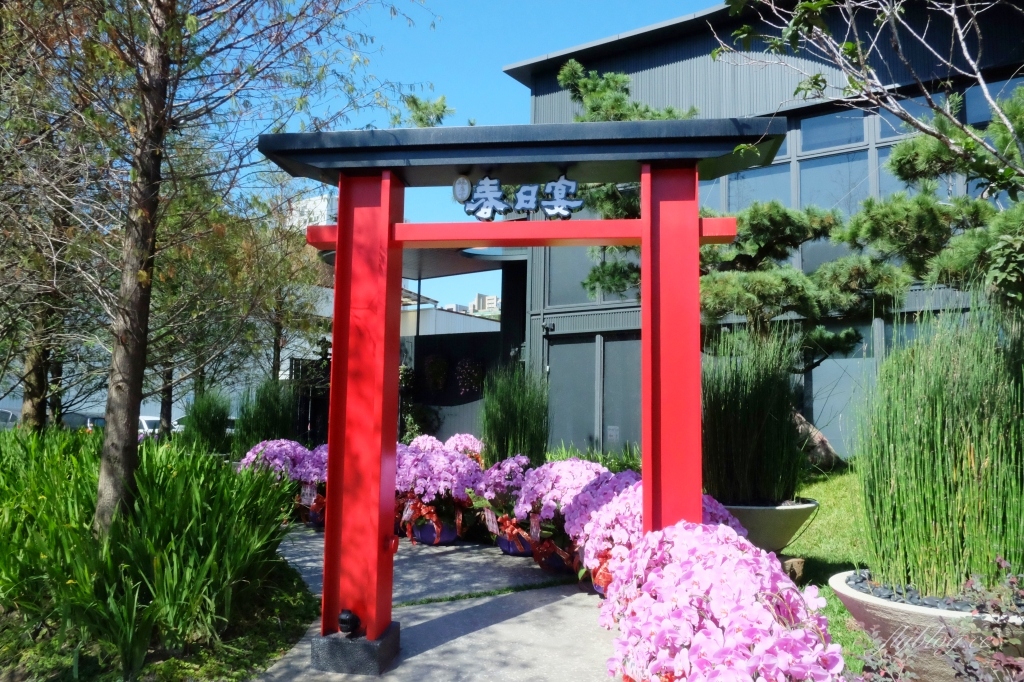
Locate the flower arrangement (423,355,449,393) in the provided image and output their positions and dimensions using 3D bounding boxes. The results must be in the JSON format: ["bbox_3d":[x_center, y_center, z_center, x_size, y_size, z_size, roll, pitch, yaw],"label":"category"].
[{"bbox_3d":[-1.900,0.807,19.064,0.640,0.900,0.350,-3,-7,34],"label":"flower arrangement"}]

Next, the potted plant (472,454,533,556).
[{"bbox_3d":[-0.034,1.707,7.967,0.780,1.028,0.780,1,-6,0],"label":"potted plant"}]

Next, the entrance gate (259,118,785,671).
[{"bbox_3d":[0.012,0.325,4.490,3.040,3.070,0.510,0,-6,7],"label":"entrance gate"}]

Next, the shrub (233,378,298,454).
[{"bbox_3d":[-3.917,1.355,12.200,1.000,1.450,1.000,1,-6,0],"label":"shrub"}]

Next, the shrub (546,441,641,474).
[{"bbox_3d":[1.343,1.942,12.500,1.600,0.540,0.600,-3,-7,34],"label":"shrub"}]

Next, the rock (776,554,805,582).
[{"bbox_3d":[2.534,2.057,6.954,0.260,0.205,0.220,1,-6,0],"label":"rock"}]

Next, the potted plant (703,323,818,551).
[{"bbox_3d":[2.418,0.991,7.442,1.070,2.181,1.070,-1,-6,18],"label":"potted plant"}]

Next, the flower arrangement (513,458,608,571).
[{"bbox_3d":[0.461,1.641,7.221,0.880,1.023,0.880,1,-6,0],"label":"flower arrangement"}]

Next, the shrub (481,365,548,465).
[{"bbox_3d":[0.035,1.139,10.700,0.900,1.590,0.900,1,-6,0],"label":"shrub"}]

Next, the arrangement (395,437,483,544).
[{"bbox_3d":[-0.828,1.702,8.650,0.950,1.130,0.900,1,-6,0],"label":"arrangement"}]

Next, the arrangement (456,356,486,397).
[{"bbox_3d":[-1.025,0.856,18.508,0.720,0.920,0.350,-3,-7,34],"label":"arrangement"}]

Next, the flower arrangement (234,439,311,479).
[{"bbox_3d":[-3.094,1.829,10.000,0.930,1.090,0.900,2,-6,-14],"label":"flower arrangement"}]

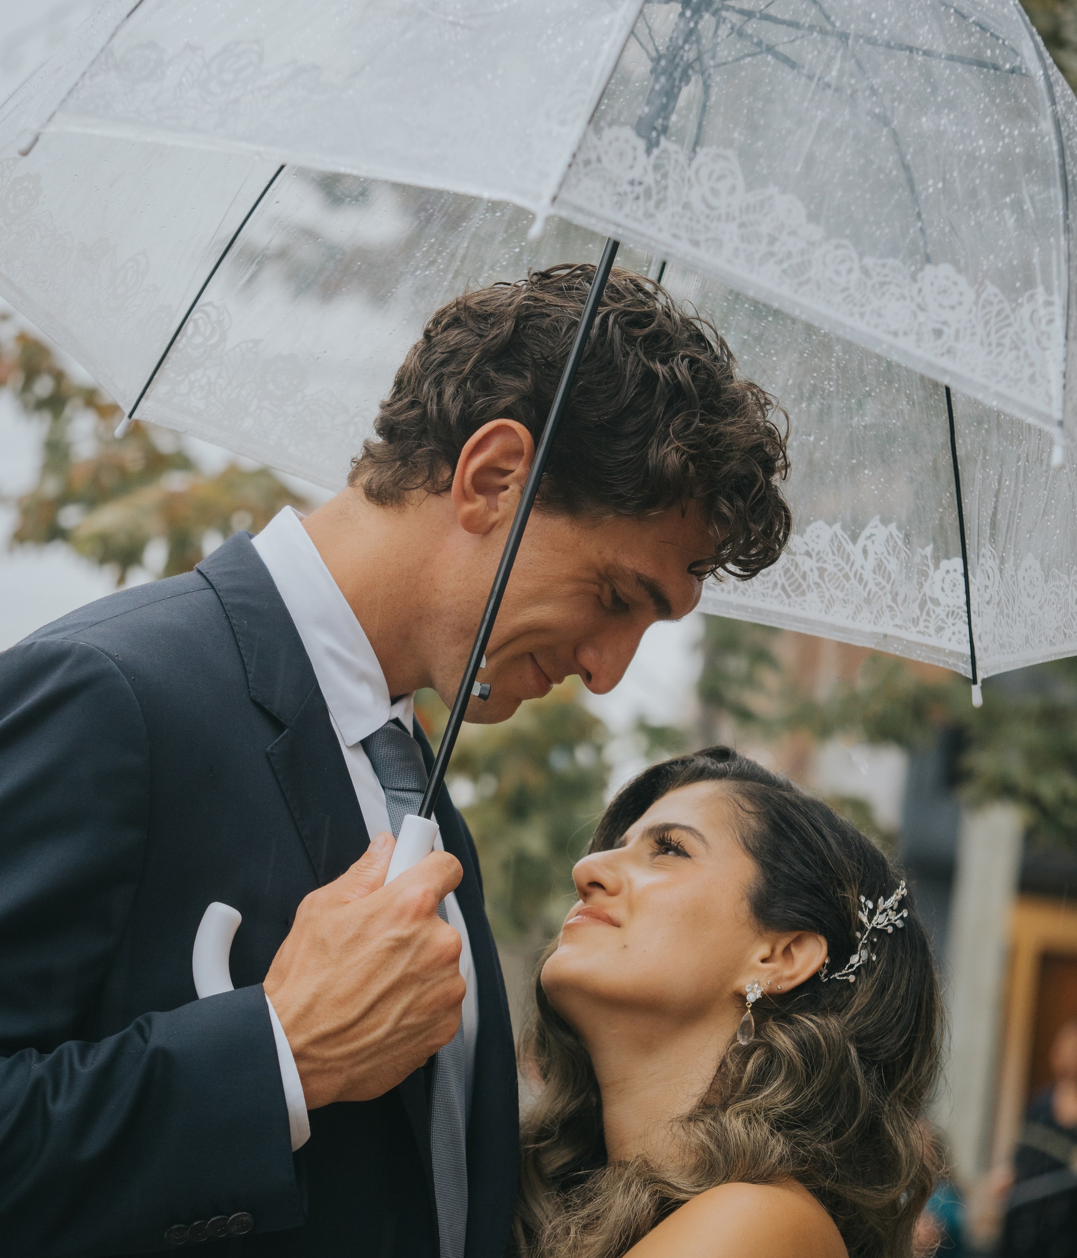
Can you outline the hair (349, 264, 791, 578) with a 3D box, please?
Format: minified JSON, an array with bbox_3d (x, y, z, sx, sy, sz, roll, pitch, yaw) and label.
[{"bbox_3d":[0.024,-0.097,2.880,0.216,0.225,0.195,-42,-9,0],"label":"hair"}]

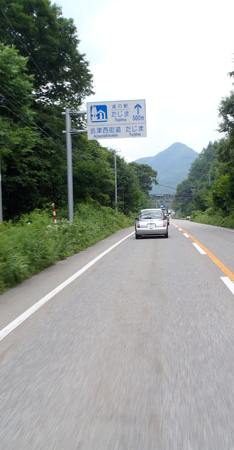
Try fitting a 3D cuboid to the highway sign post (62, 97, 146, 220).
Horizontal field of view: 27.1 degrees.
[{"bbox_3d":[-0.587,-3.047,25.810,4.440,6.960,0.350,-2,2,7],"label":"highway sign post"}]

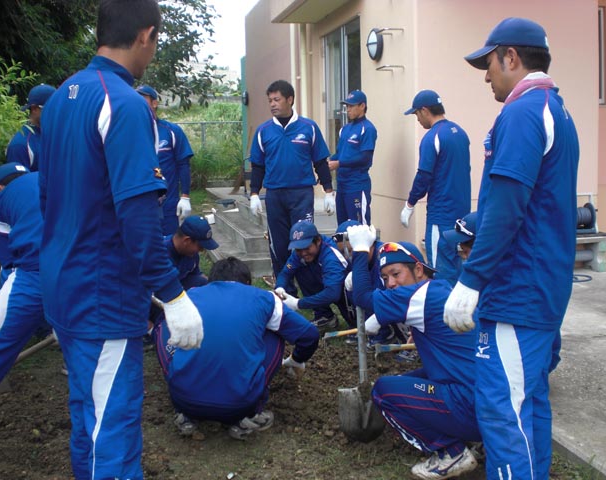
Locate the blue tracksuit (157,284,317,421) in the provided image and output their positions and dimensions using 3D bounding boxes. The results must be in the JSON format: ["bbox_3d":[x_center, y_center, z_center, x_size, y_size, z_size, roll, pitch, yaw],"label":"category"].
[{"bbox_3d":[-0.299,0.482,3.164,0.700,0.620,0.640,-1,8,2],"label":"blue tracksuit"}]

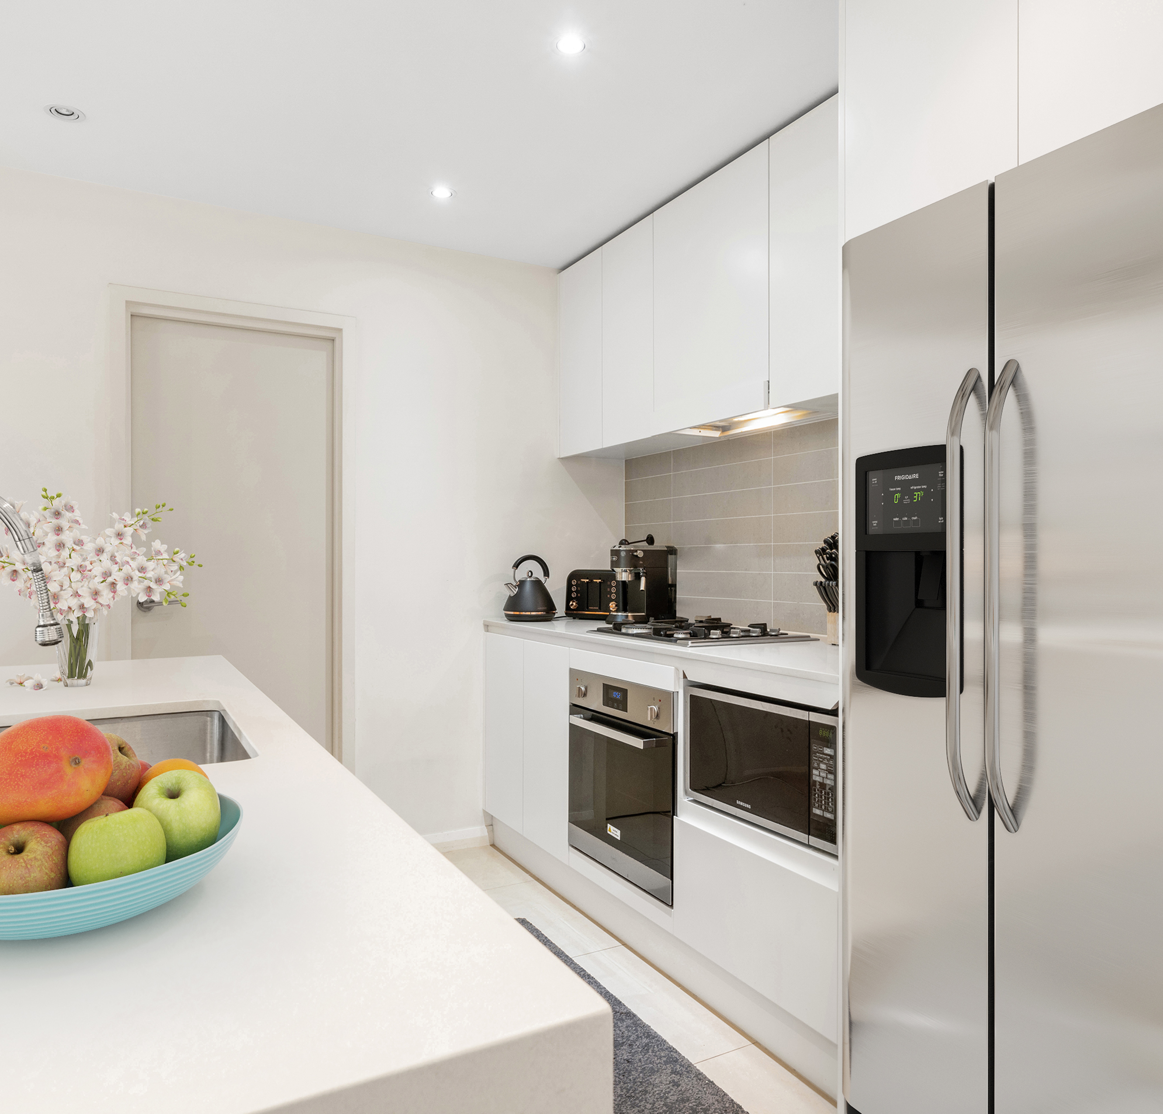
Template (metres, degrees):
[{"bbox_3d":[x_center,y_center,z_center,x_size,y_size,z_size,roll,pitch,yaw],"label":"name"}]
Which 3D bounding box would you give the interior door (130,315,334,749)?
[{"bbox_3d":[-1.246,0.191,2.875,0.690,2.045,0.045,0,0,-30],"label":"interior door"}]

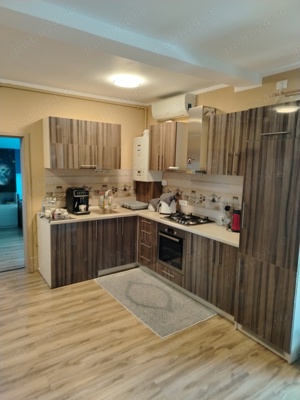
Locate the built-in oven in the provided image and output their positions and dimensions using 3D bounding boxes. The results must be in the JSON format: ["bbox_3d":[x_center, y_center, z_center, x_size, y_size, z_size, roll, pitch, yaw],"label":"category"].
[{"bbox_3d":[0.482,0.618,3.786,0.566,0.566,0.587,-4,9,-35],"label":"built-in oven"}]

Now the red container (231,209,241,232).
[{"bbox_3d":[1.015,0.230,3.267,0.116,0.263,0.116,-4,9,-35],"label":"red container"}]

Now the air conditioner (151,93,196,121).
[{"bbox_3d":[0.331,-1.382,4.189,0.212,0.298,0.773,-4,9,-35],"label":"air conditioner"}]

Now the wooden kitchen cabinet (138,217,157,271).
[{"bbox_3d":[0.195,0.627,4.237,0.566,0.731,0.472,-4,9,-35],"label":"wooden kitchen cabinet"}]

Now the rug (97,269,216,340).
[{"bbox_3d":[-0.021,1.194,3.509,0.798,0.012,1.591,-4,9,-35],"label":"rug"}]

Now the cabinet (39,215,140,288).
[{"bbox_3d":[-0.914,0.654,4.190,1.315,0.853,0.646,-4,9,-35],"label":"cabinet"}]

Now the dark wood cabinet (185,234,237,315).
[{"bbox_3d":[0.885,0.777,3.253,0.566,0.731,0.774,-4,9,-35],"label":"dark wood cabinet"}]

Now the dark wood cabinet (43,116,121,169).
[{"bbox_3d":[-0.978,-0.807,4.130,1.079,0.680,0.308,-4,9,-35],"label":"dark wood cabinet"}]

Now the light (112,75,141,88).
[{"bbox_3d":[-0.274,-1.397,3.282,0.343,0.081,0.343,2,8,0],"label":"light"}]

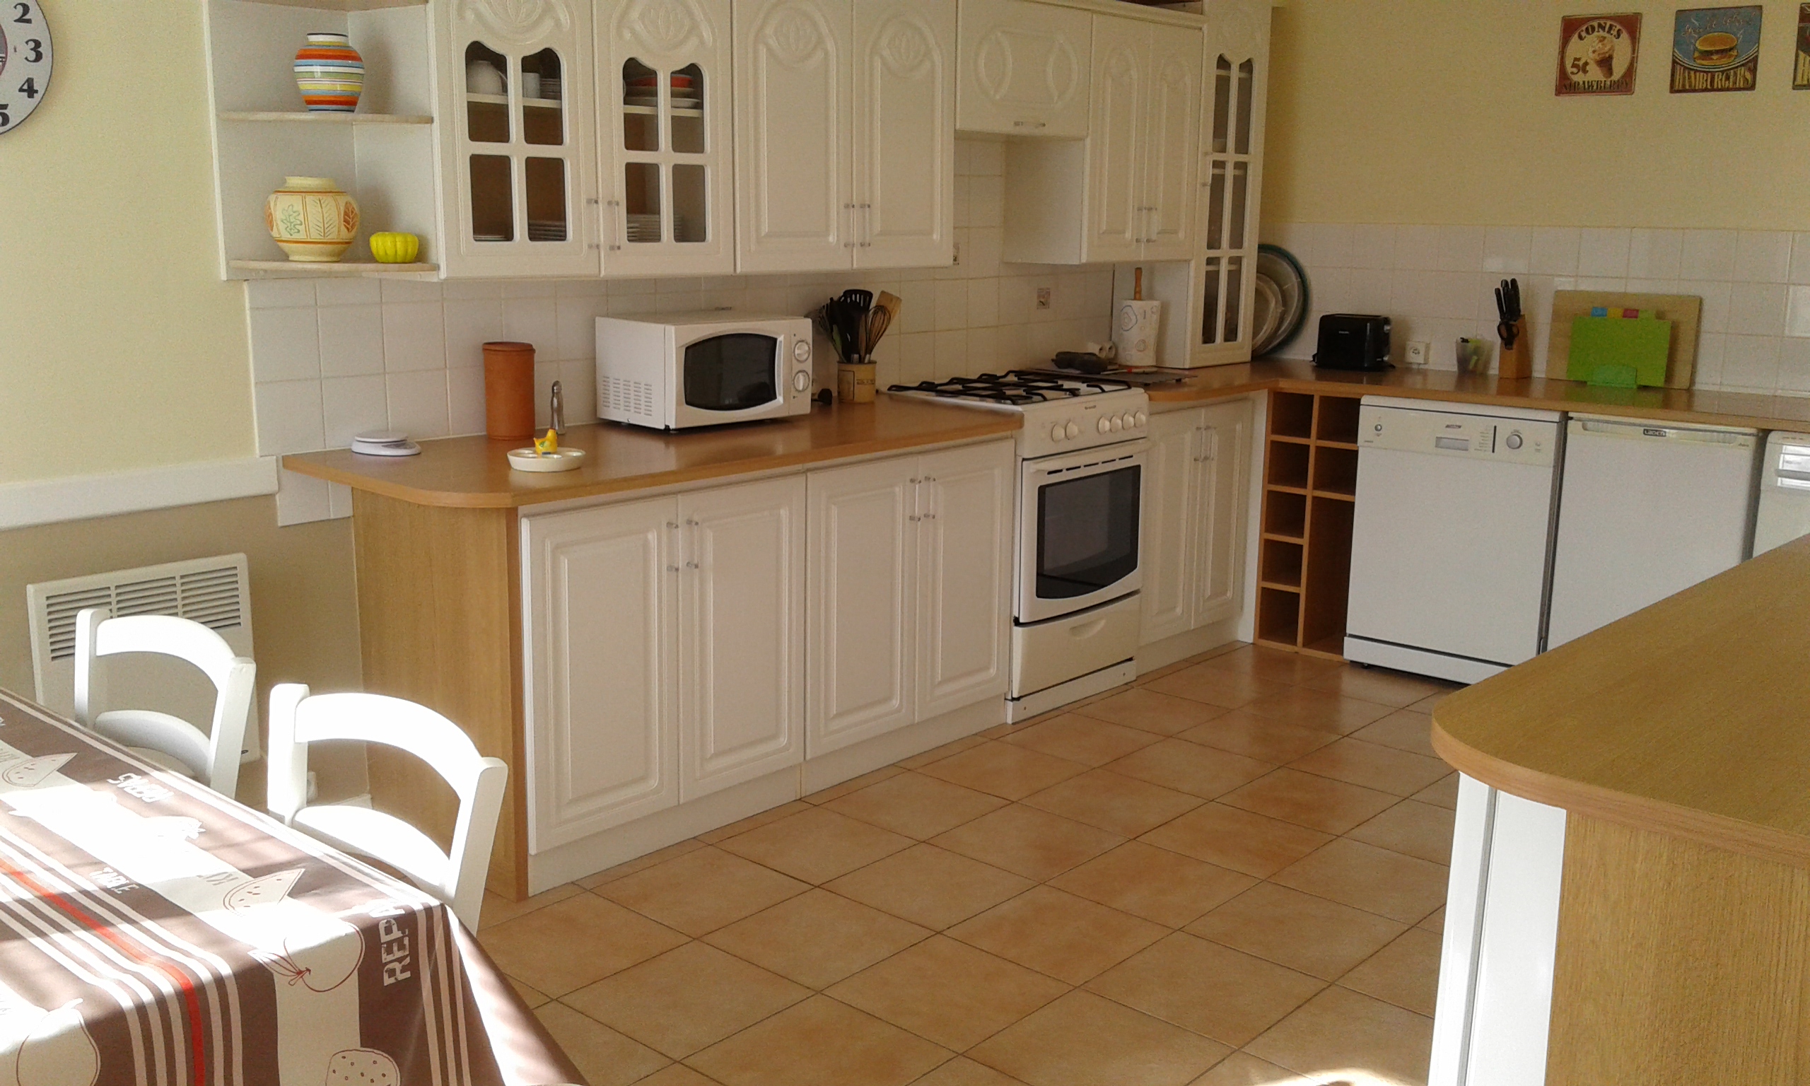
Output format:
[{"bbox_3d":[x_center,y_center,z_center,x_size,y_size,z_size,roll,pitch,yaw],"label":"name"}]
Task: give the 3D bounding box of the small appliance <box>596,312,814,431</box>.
[{"bbox_3d":[-0.524,-0.460,3.969,0.435,0.262,0.355,-11,15,-42],"label":"small appliance"}]

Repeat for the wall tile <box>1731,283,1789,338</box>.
[{"bbox_3d":[2.570,-0.703,4.557,0.155,0.155,0.010,10,15,42],"label":"wall tile"}]

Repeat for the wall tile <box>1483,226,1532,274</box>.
[{"bbox_3d":[1.974,-0.958,4.957,0.150,0.155,0.010,9,14,38],"label":"wall tile"}]

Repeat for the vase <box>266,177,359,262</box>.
[{"bbox_3d":[-1.240,-0.677,3.168,0.195,0.178,0.195,10,15,42],"label":"vase"}]

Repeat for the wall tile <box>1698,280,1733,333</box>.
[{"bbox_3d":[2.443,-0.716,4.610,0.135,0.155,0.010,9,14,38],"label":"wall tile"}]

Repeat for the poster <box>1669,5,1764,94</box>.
[{"bbox_3d":[2.480,-1.507,4.627,0.236,0.245,0.012,11,16,38],"label":"poster"}]

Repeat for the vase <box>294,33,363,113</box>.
[{"bbox_3d":[-1.165,-0.948,3.067,0.140,0.154,0.140,12,17,42],"label":"vase"}]

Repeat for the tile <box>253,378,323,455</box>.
[{"bbox_3d":[-1.315,-0.272,3.243,0.010,0.151,0.143,11,16,42],"label":"tile"}]

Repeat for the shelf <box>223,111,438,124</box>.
[{"bbox_3d":[-1.161,-0.852,3.045,0.300,0.020,0.280,11,15,43],"label":"shelf"}]

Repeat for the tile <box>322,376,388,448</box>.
[{"bbox_3d":[-1.226,-0.295,3.382,0.010,0.154,0.152,12,17,42],"label":"tile"}]

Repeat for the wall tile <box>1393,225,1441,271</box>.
[{"bbox_3d":[1.776,-1.025,5.246,0.155,0.155,0.010,10,15,42],"label":"wall tile"}]

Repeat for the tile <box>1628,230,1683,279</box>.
[{"bbox_3d":[2.323,-0.892,4.679,0.150,0.155,0.010,9,14,38],"label":"tile"}]

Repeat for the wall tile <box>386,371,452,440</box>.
[{"bbox_3d":[-1.120,-0.318,3.490,0.010,0.154,0.152,12,17,42],"label":"wall tile"}]

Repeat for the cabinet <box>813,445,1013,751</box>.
[{"bbox_3d":[-0.180,0.083,4.115,0.580,0.725,0.775,12,17,42],"label":"cabinet"}]

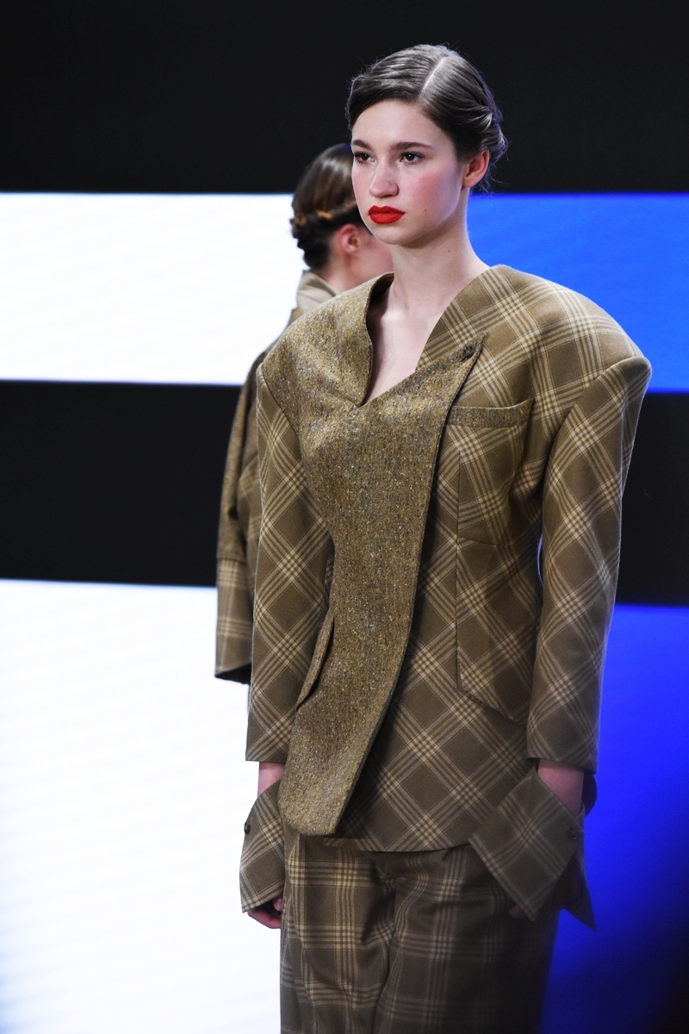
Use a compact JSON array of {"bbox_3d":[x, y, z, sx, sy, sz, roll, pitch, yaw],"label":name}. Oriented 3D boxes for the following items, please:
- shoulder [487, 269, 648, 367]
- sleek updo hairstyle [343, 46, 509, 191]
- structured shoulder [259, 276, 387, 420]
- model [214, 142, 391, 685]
[{"bbox_3d":[0.271,-0.244,6.580,0.185,0.130,0.180,2,1,28],"label":"shoulder"},{"bbox_3d":[0.101,-0.494,6.640,0.180,0.185,0.225,2,1,27],"label":"sleek updo hairstyle"},{"bbox_3d":[-0.027,-0.210,6.690,0.170,0.178,0.180,2,1,28],"label":"structured shoulder"},{"bbox_3d":[-0.018,0.299,8.480,0.420,1.770,0.560,1,1,-25],"label":"model"}]

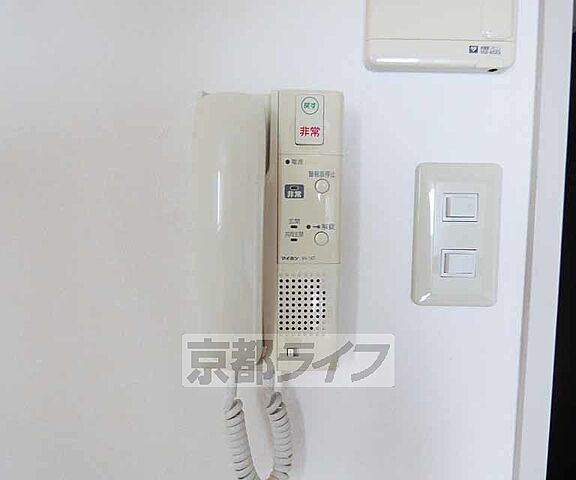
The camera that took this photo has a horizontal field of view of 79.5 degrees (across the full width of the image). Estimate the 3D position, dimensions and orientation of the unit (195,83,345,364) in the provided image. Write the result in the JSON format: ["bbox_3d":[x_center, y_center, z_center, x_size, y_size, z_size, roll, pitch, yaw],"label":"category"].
[{"bbox_3d":[-0.014,-0.004,0.257,0.105,0.208,0.062,0,3,-2],"label":"unit"}]

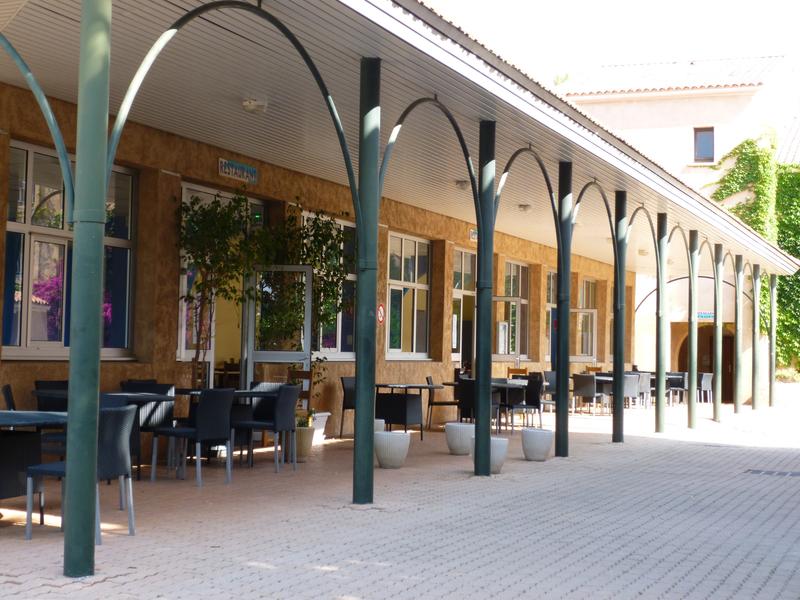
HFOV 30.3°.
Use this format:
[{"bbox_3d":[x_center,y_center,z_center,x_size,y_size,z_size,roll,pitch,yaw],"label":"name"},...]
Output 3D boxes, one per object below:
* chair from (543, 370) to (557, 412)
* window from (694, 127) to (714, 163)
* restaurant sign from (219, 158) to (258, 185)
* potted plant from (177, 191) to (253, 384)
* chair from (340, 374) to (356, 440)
[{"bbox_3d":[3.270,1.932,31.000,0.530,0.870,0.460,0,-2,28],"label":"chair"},{"bbox_3d":[8.399,-4.289,40.800,0.560,0.990,0.130,0,-2,20],"label":"window"},{"bbox_3d":[-1.926,-1.537,17.703,0.030,0.195,1.000,0,-2,20],"label":"restaurant sign"},{"bbox_3d":[-1.971,0.266,15.874,0.800,2.872,0.820,1,-2,0],"label":"potted plant"},{"bbox_3d":[-0.468,1.473,20.156,0.530,0.830,0.455,0,-2,24],"label":"chair"}]

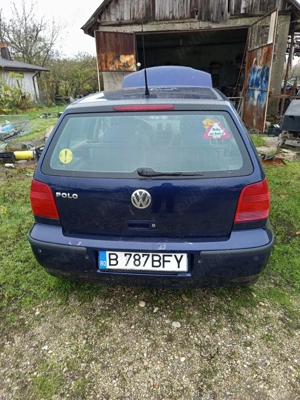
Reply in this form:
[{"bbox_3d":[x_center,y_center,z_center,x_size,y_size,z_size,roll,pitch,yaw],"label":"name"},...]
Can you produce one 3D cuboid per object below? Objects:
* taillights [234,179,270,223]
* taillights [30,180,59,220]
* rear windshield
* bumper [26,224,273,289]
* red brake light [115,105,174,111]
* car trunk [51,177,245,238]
[{"bbox_3d":[0.621,0.005,1.629,0.240,0.260,0.140,-3,19,-3],"label":"taillights"},{"bbox_3d":[-0.682,-0.004,1.765,0.240,0.260,0.140,4,20,15],"label":"taillights"},{"bbox_3d":[-0.039,-0.323,1.591,1.230,0.390,0.130,0,-5,6],"label":"rear windshield"},{"bbox_3d":[-0.024,0.343,1.785,1.620,0.370,0.350,0,23,6],"label":"bumper"},{"bbox_3d":[-0.036,-0.533,1.606,0.355,0.036,0.040,0,18,6],"label":"red brake light"},{"bbox_3d":[-0.038,0.040,1.627,1.110,0.370,0.150,0,18,6],"label":"car trunk"}]

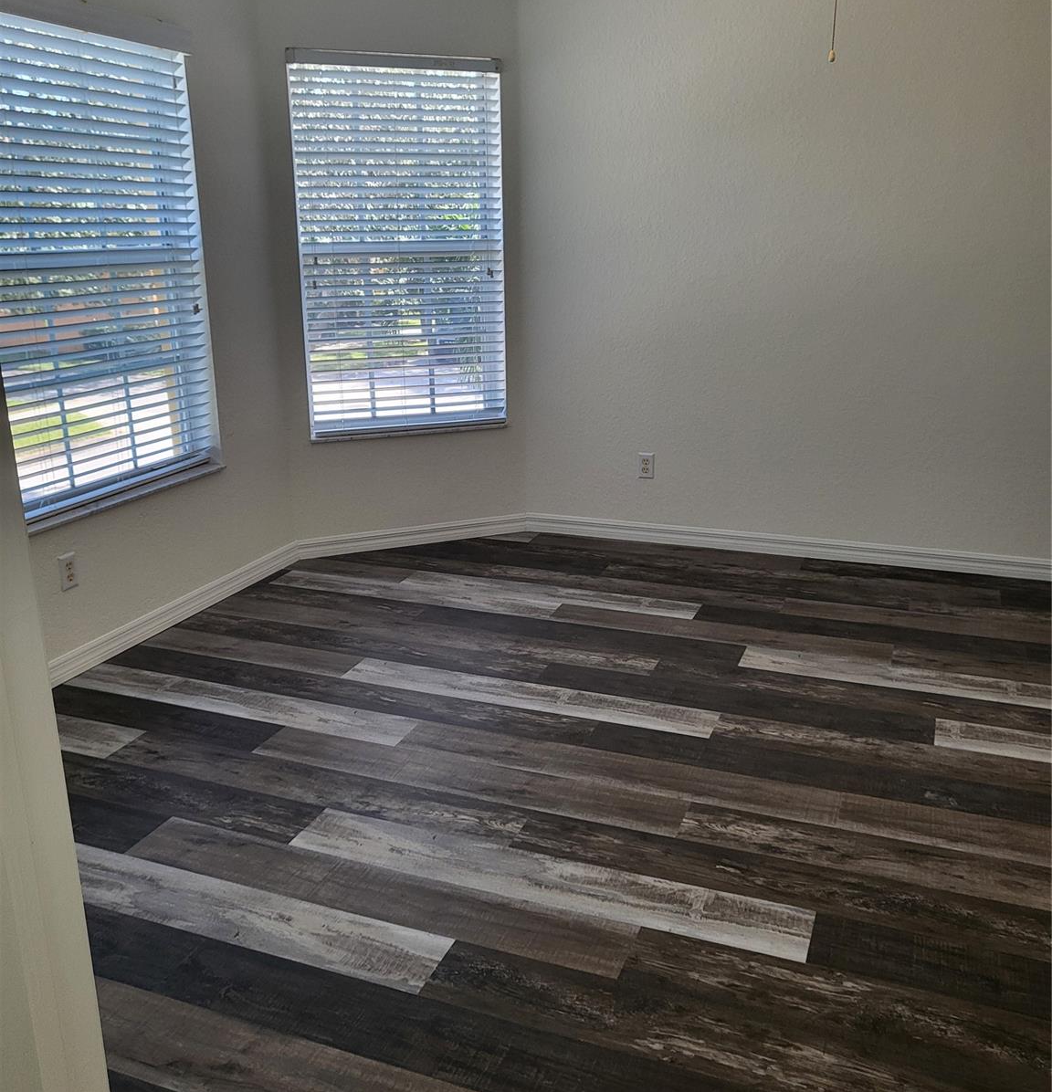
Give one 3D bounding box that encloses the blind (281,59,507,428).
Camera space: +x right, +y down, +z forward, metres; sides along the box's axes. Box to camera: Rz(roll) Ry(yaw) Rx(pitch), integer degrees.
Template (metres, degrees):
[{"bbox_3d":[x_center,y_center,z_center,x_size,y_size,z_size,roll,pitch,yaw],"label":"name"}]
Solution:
[{"bbox_3d":[-0.525,-1.283,4.560,0.905,1.550,0.075,-7,18,-20],"label":"blind"}]

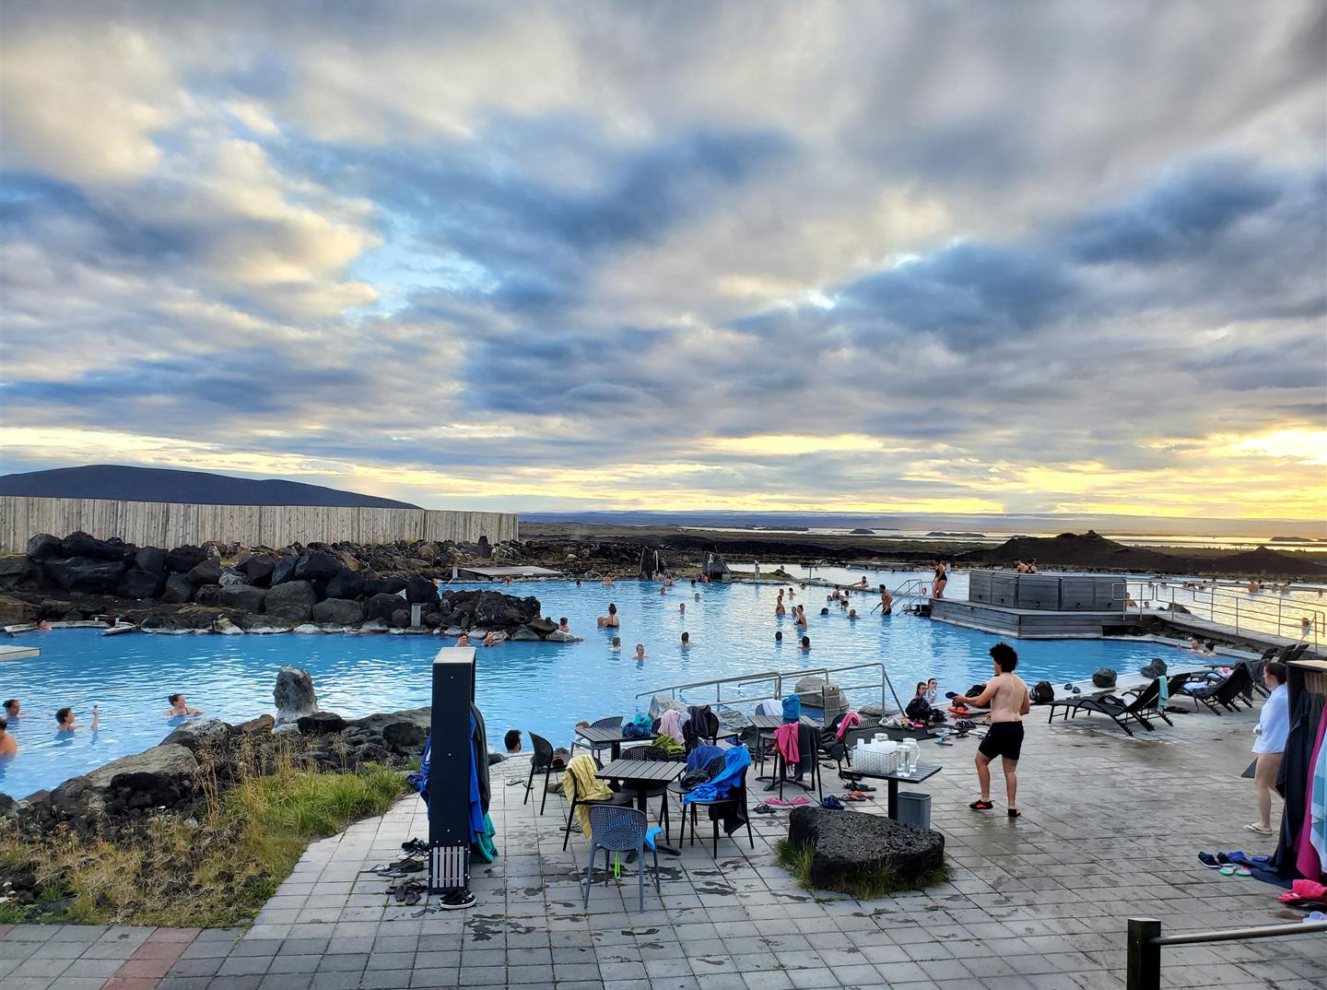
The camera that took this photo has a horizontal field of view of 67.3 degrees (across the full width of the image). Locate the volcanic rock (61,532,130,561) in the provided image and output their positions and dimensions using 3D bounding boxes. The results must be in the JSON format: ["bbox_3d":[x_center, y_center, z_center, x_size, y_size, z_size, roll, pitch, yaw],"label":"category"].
[{"bbox_3d":[-19.551,1.784,34.300,2.350,1.020,1.400,2,-2,-30],"label":"volcanic rock"}]

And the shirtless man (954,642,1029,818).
[{"bbox_3d":[3.517,2.497,10.650,0.620,1.770,0.620,1,-2,-37],"label":"shirtless man"}]

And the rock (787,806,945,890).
[{"bbox_3d":[1.808,3.099,8.750,1.270,0.410,1.000,1,-2,0],"label":"rock"}]

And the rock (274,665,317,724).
[{"bbox_3d":[-5.789,3.152,15.700,0.660,0.930,0.600,1,-2,-20],"label":"rock"}]

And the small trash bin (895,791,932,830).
[{"bbox_3d":[2.470,3.156,9.850,0.310,0.400,0.220,0,-2,24],"label":"small trash bin"}]

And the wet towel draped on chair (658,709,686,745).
[{"bbox_3d":[0.104,2.738,11.750,0.360,0.410,0.200,0,-2,18],"label":"wet towel draped on chair"}]

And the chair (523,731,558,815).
[{"bbox_3d":[-1.170,2.952,10.756,0.530,0.810,0.500,2,-2,-29],"label":"chair"}]

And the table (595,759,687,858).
[{"bbox_3d":[-0.196,2.934,9.261,0.710,0.740,0.710,0,-2,12],"label":"table"}]

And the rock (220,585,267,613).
[{"bbox_3d":[-11.852,2.910,28.134,1.290,0.800,0.910,1,-2,-23],"label":"rock"}]

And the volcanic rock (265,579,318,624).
[{"bbox_3d":[-11.181,3.188,29.900,1.550,1.300,1.200,1,-2,-20],"label":"volcanic rock"}]

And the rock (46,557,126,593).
[{"bbox_3d":[-18.250,2.507,31.500,2.550,1.200,1.500,1,-2,-30],"label":"rock"}]

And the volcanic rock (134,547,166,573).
[{"bbox_3d":[-17.420,2.197,33.800,1.120,0.930,1.000,1,-2,-27],"label":"volcanic rock"}]

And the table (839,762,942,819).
[{"bbox_3d":[2.113,2.884,9.203,0.715,0.730,0.650,0,-2,34],"label":"table"}]

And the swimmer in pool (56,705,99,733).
[{"bbox_3d":[-8.933,3.839,15.200,0.650,1.250,0.500,1,-1,-18],"label":"swimmer in pool"}]

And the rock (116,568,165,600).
[{"bbox_3d":[-17.247,2.943,32.900,1.590,1.080,1.250,1,-2,-28],"label":"rock"}]

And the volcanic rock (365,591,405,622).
[{"bbox_3d":[-8.223,3.314,29.500,1.150,0.880,1.000,1,-1,-15],"label":"volcanic rock"}]

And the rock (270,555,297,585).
[{"bbox_3d":[-11.932,2.360,31.300,0.900,1.000,0.850,1,-2,-21],"label":"rock"}]

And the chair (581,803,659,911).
[{"bbox_3d":[-0.316,2.784,7.834,0.500,0.810,0.560,0,-1,15],"label":"chair"}]

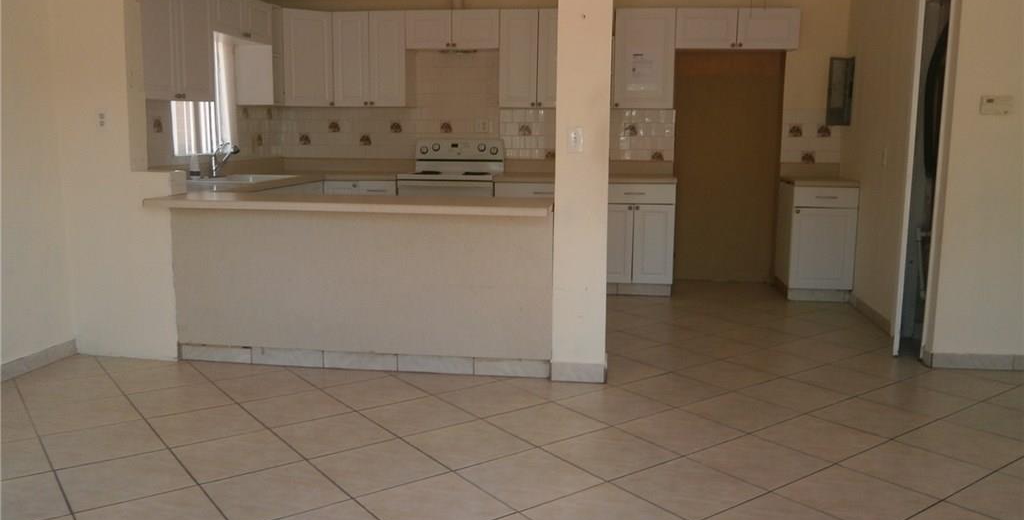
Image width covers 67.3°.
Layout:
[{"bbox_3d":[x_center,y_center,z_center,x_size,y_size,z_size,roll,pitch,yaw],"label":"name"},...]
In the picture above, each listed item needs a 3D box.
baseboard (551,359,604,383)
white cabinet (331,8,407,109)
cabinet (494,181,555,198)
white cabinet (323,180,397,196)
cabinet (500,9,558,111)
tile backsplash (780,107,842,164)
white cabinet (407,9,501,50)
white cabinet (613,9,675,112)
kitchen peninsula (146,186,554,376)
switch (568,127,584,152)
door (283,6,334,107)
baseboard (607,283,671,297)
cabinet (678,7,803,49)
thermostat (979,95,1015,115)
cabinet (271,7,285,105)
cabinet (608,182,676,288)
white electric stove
[{"bbox_3d":[0.338,0.572,3.890,0.282,0.095,0.017,2,9,7],"label":"baseboard"},{"bbox_3d":[-1.132,-1.638,6.357,0.606,0.754,0.324,2,9,7],"label":"white cabinet"},{"bbox_3d":[0.281,-0.227,6.255,0.760,0.895,0.620,2,9,7],"label":"cabinet"},{"bbox_3d":[-1.161,-0.290,6.321,0.589,0.769,0.560,2,9,7],"label":"white cabinet"},{"bbox_3d":[0.224,-1.598,6.193,0.610,0.754,0.324,2,9,7],"label":"cabinet"},{"bbox_3d":[2.410,-0.992,6.175,0.460,0.437,0.020,2,9,7],"label":"tile backsplash"},{"bbox_3d":[-0.453,-1.838,6.239,0.758,0.307,0.324,2,9,7],"label":"white cabinet"},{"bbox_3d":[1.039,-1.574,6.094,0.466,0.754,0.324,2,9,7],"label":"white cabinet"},{"bbox_3d":[-0.831,0.122,4.095,2.108,0.898,0.569,2,9,7],"label":"kitchen peninsula"},{"bbox_3d":[0.311,-0.579,3.706,0.074,0.120,0.012,2,9,7],"label":"switch"},{"bbox_3d":[-1.666,-1.655,6.301,0.424,0.778,0.025,-5,11,-33],"label":"door"},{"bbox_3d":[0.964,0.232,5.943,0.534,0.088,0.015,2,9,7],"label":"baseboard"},{"bbox_3d":[1.723,-1.774,5.976,0.909,0.307,0.324,2,9,7],"label":"cabinet"},{"bbox_3d":[2.495,-0.796,3.966,0.157,0.098,0.029,2,9,7],"label":"thermostat"},{"bbox_3d":[-1.977,-1.580,5.945,0.315,0.754,0.200,2,9,7],"label":"cabinet"},{"bbox_3d":[0.969,-0.233,6.071,0.584,0.769,0.560,2,9,7],"label":"cabinet"},{"bbox_3d":[-0.479,-0.372,6.203,0.759,1.172,0.608,2,9,7],"label":"white electric stove"}]

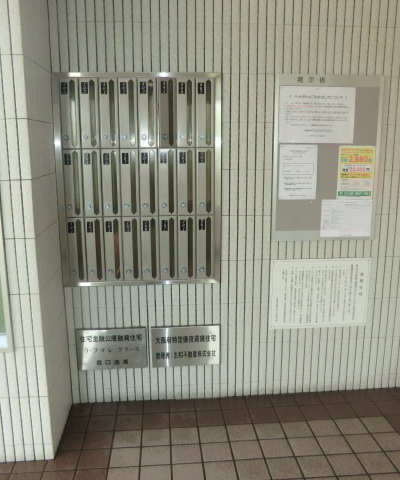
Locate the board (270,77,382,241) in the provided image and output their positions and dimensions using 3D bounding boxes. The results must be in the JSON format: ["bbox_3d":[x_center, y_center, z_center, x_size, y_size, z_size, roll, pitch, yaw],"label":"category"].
[{"bbox_3d":[0.703,-0.442,2.472,0.606,0.903,0.025,-1,10,-4],"label":"board"}]

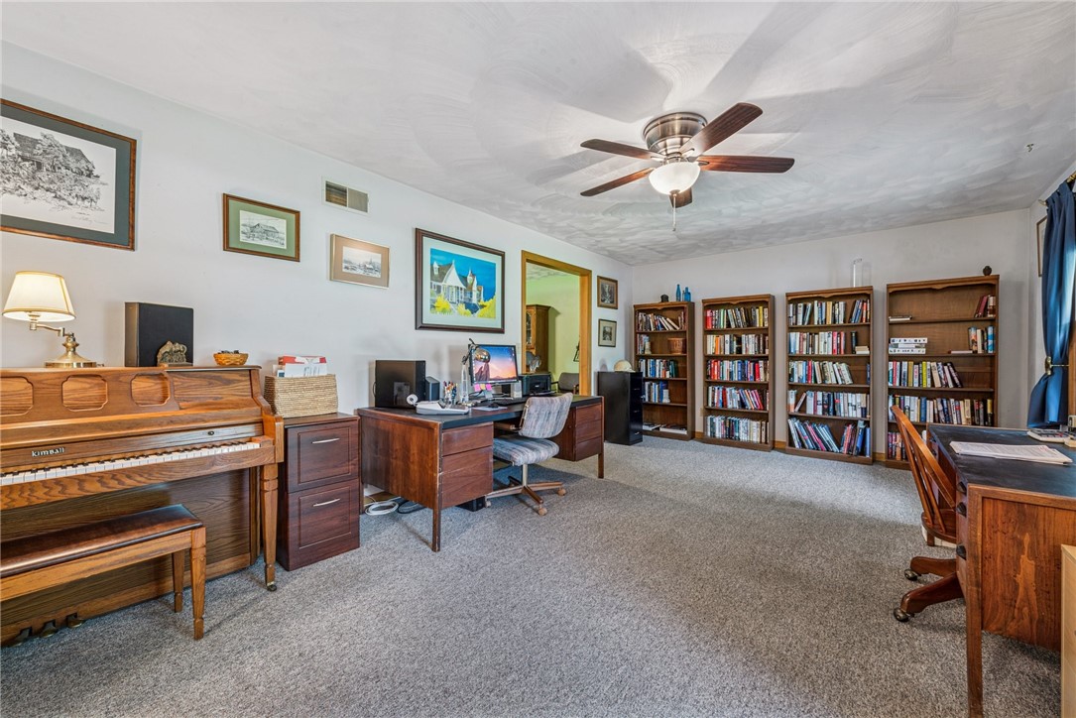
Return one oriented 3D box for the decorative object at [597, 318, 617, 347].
[{"bbox_3d":[0.950,-0.334,5.605,0.025,0.355,0.470,0,1,39],"label":"decorative object"}]

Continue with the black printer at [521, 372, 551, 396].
[{"bbox_3d":[-0.121,0.248,4.094,0.320,0.190,0.360,1,1,45],"label":"black printer"}]

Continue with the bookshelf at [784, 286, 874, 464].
[{"bbox_3d":[3.177,0.170,4.573,0.766,1.808,0.258,0,1,39],"label":"bookshelf"}]

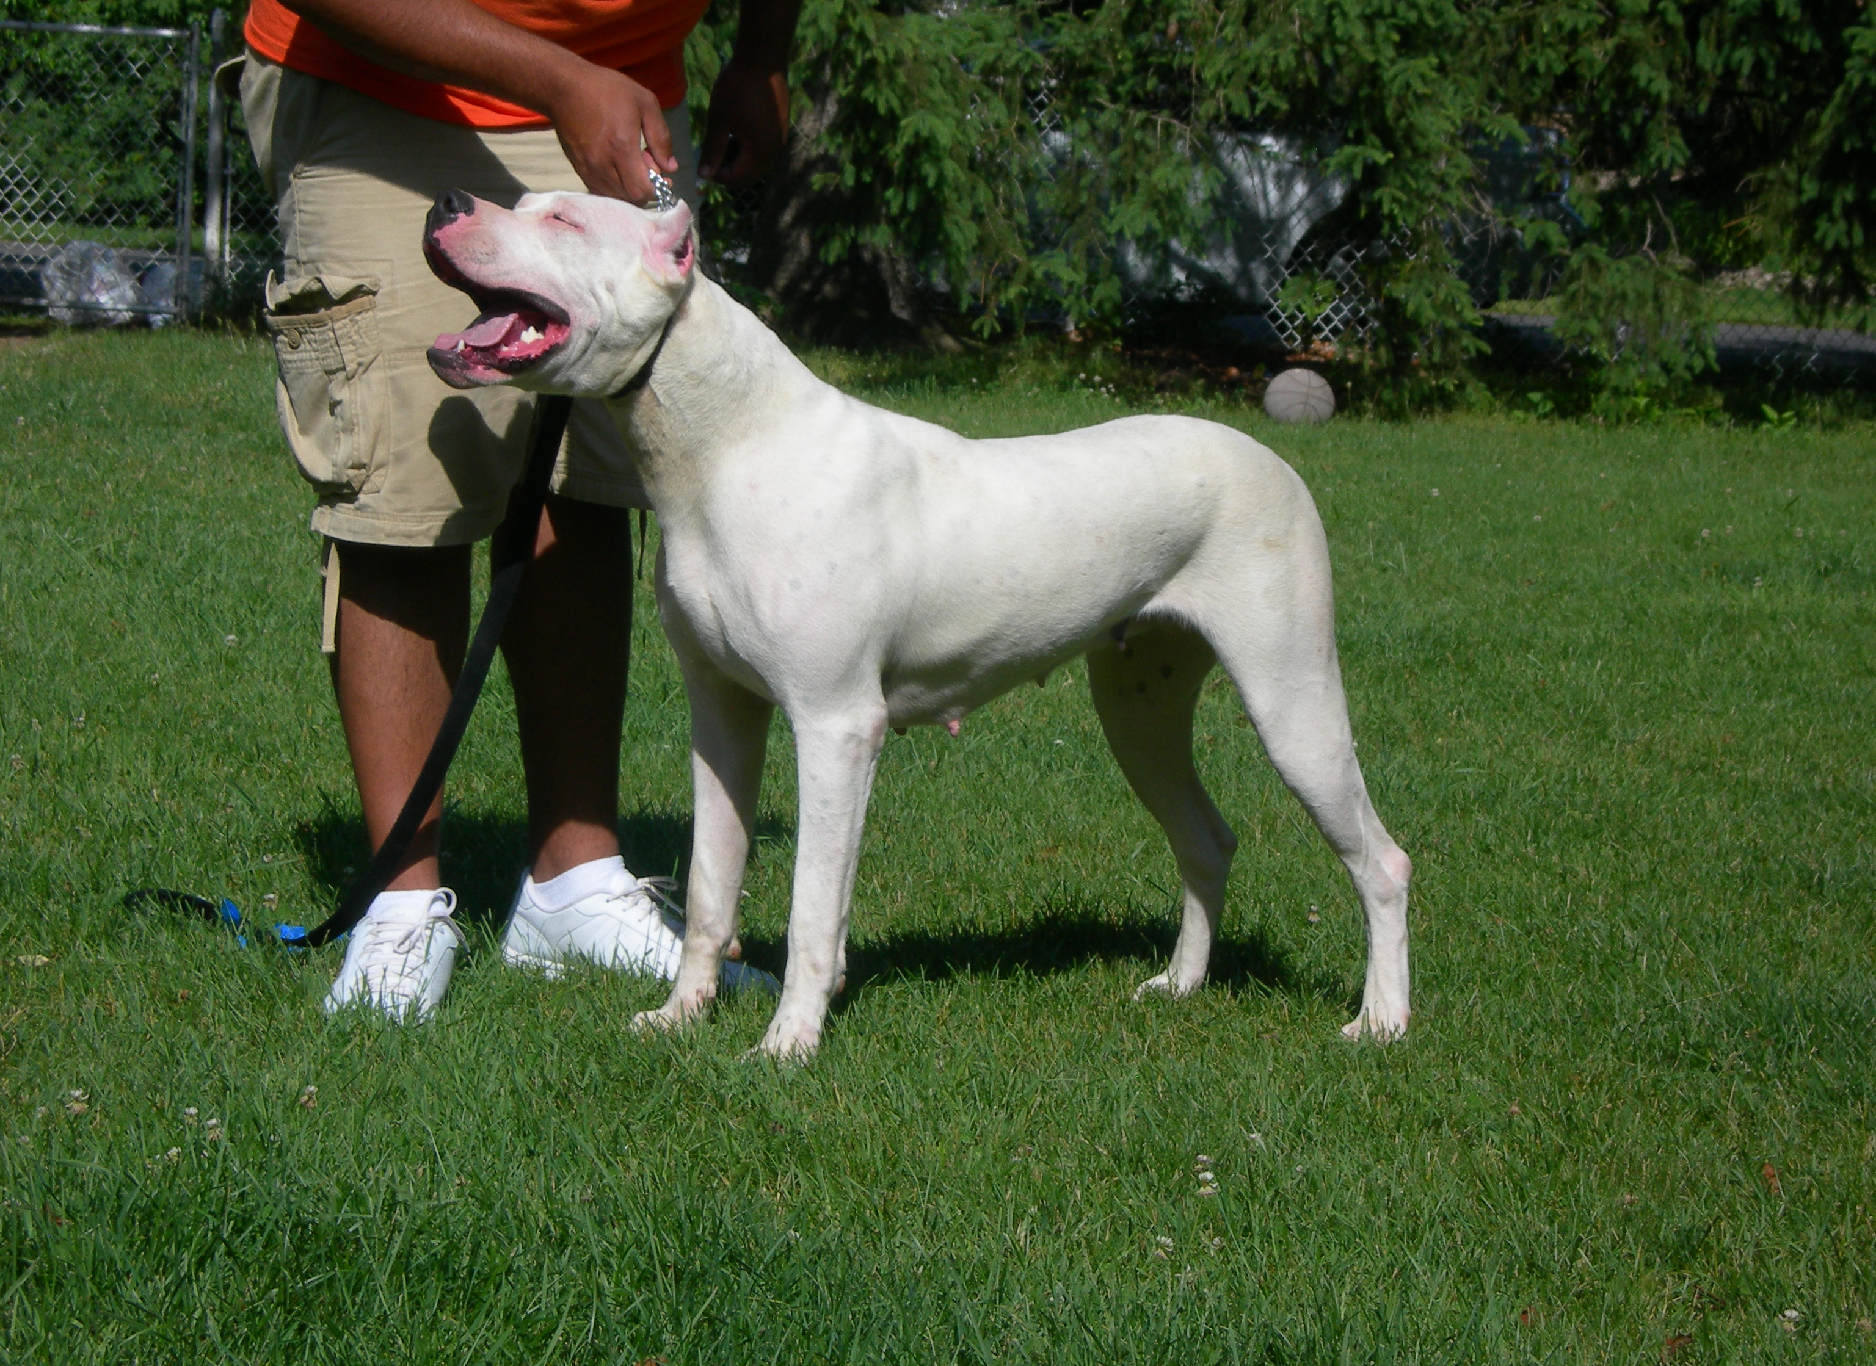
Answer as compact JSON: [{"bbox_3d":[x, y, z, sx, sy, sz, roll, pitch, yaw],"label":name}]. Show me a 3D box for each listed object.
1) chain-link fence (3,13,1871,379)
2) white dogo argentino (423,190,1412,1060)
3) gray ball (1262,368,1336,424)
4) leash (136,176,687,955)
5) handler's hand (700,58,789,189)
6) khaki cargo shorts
[{"bbox_3d":[0.000,-1.979,25.695,7.900,1.250,0.080,2,5,-6],"label":"chain-link fence"},{"bbox_3d":[-0.008,-0.056,6.114,0.970,0.826,0.320,0,6,-28],"label":"white dogo argentino"},{"bbox_3d":[1.217,-0.938,20.750,0.240,0.240,0.240,3,5,0],"label":"gray ball"},{"bbox_3d":[-0.551,-0.113,6.296,0.200,0.820,0.820,-2,7,-43],"label":"leash"},{"bbox_3d":[-0.202,-0.584,6.420,0.095,0.140,0.095,4,5,17],"label":"handler's hand"},{"bbox_3d":[-0.484,-0.392,6.370,0.440,0.560,0.340,0,6,-28],"label":"khaki cargo shorts"}]

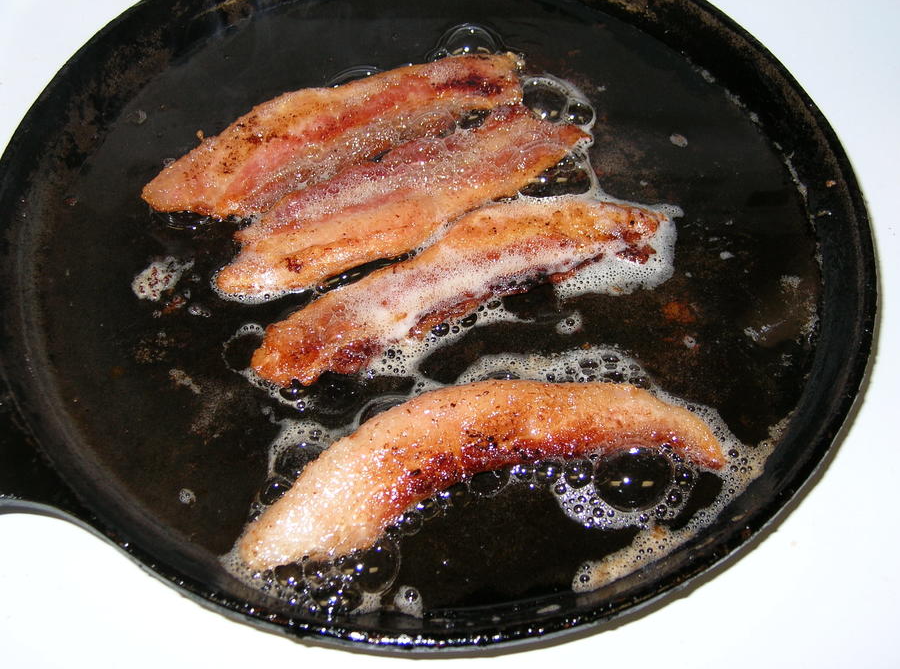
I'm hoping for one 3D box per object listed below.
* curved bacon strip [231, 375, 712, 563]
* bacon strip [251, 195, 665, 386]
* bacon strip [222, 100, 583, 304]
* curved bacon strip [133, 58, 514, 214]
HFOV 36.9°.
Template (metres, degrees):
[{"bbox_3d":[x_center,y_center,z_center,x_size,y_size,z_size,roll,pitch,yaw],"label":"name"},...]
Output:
[{"bbox_3d":[0.006,0.033,0.388,0.141,0.013,0.045,-12,58,-10],"label":"curved bacon strip"},{"bbox_3d":[0.004,-0.020,0.424,0.143,0.011,0.038,-20,60,-15],"label":"bacon strip"},{"bbox_3d":[-0.016,-0.046,0.440,0.136,0.010,0.037,-28,62,-19],"label":"bacon strip"},{"bbox_3d":[-0.037,-0.071,0.456,0.142,0.010,0.040,-24,61,-17],"label":"curved bacon strip"}]

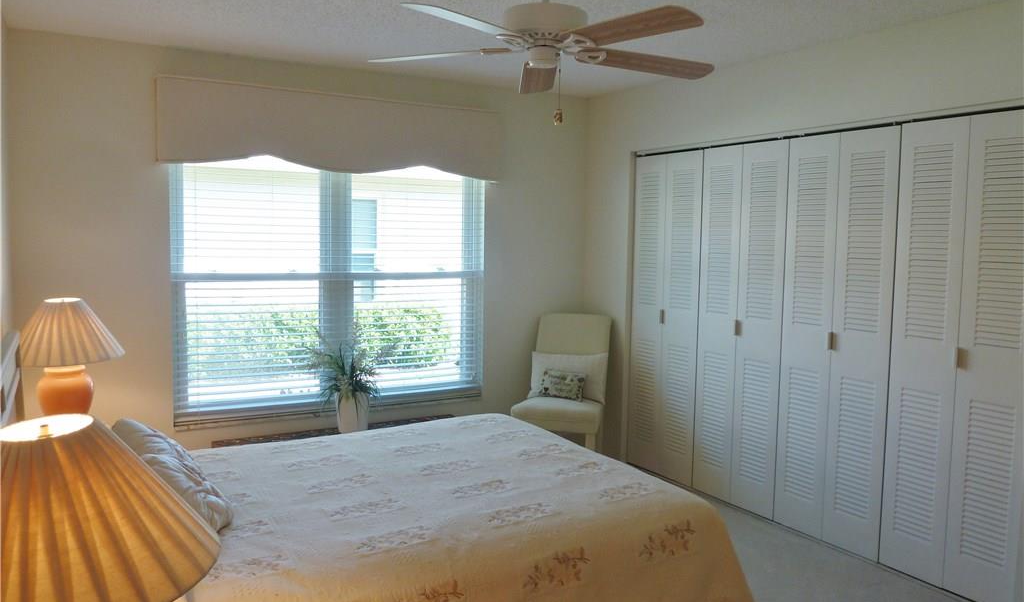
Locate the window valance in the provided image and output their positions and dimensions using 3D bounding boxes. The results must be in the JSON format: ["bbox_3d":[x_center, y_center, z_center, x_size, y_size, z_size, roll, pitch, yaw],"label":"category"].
[{"bbox_3d":[-0.946,-0.935,4.203,1.950,0.425,0.140,-2,6,-29],"label":"window valance"}]

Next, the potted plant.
[{"bbox_3d":[-0.929,0.462,4.159,0.430,0.620,0.410,-2,6,-29],"label":"potted plant"}]

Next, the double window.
[{"bbox_3d":[-1.002,-0.108,4.352,1.830,1.460,0.110,-2,6,-29],"label":"double window"}]

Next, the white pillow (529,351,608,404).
[{"bbox_3d":[0.353,0.481,4.620,0.510,0.330,0.140,2,-8,14],"label":"white pillow"}]

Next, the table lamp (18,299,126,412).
[{"bbox_3d":[-1.896,0.266,3.139,0.425,0.545,0.425,-2,6,-29],"label":"table lamp"}]

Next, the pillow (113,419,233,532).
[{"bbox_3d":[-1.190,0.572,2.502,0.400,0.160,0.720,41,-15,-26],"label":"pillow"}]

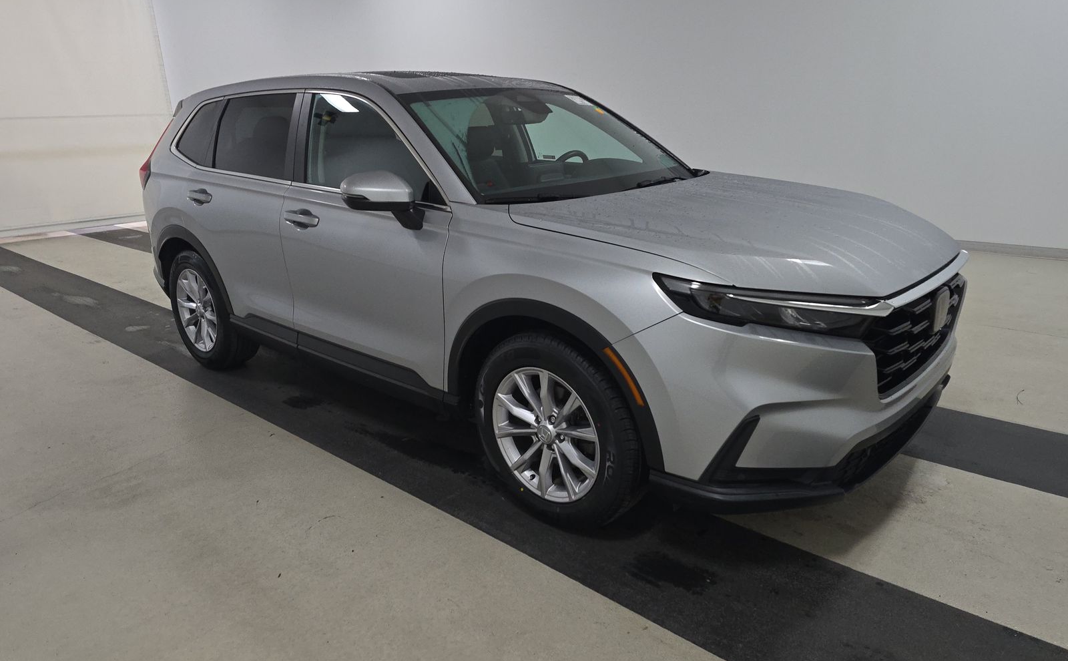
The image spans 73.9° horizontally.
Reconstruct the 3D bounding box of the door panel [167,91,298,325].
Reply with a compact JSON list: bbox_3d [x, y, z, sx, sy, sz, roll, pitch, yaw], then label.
[{"bbox_3d":[-1.569,-0.677,3.798,1.320,1.140,0.260,13,22,39],"label":"door panel"}]

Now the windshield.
[{"bbox_3d":[0.088,-0.888,3.320,1.580,0.150,0.880,-19,60,-46],"label":"windshield"}]

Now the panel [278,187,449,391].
[{"bbox_3d":[-0.735,-0.215,3.057,1.200,0.770,0.130,13,22,39],"label":"panel"}]

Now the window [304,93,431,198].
[{"bbox_3d":[-0.635,-0.786,2.951,1.050,0.440,0.080,13,-3,39],"label":"window"}]

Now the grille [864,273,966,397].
[{"bbox_3d":[1.333,-0.008,2.451,0.150,0.350,0.980,13,22,39],"label":"grille"}]

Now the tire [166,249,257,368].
[{"bbox_3d":[-1.928,-0.146,4.280,0.725,0.720,0.235,13,22,39],"label":"tire"}]

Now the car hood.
[{"bbox_3d":[0.859,-0.408,2.761,1.280,0.270,1.540,13,22,39],"label":"car hood"}]

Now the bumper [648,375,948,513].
[{"bbox_3d":[1.161,0.232,2.686,0.580,0.420,1.820,13,22,39],"label":"bumper"}]

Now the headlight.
[{"bbox_3d":[0.678,-0.065,2.087,0.530,0.200,0.420,13,22,39],"label":"headlight"}]

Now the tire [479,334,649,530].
[{"bbox_3d":[0.104,0.339,2.570,0.725,0.720,0.235,13,22,39],"label":"tire"}]

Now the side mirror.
[{"bbox_3d":[-0.572,-0.506,2.695,0.230,0.220,0.220,13,22,39],"label":"side mirror"}]

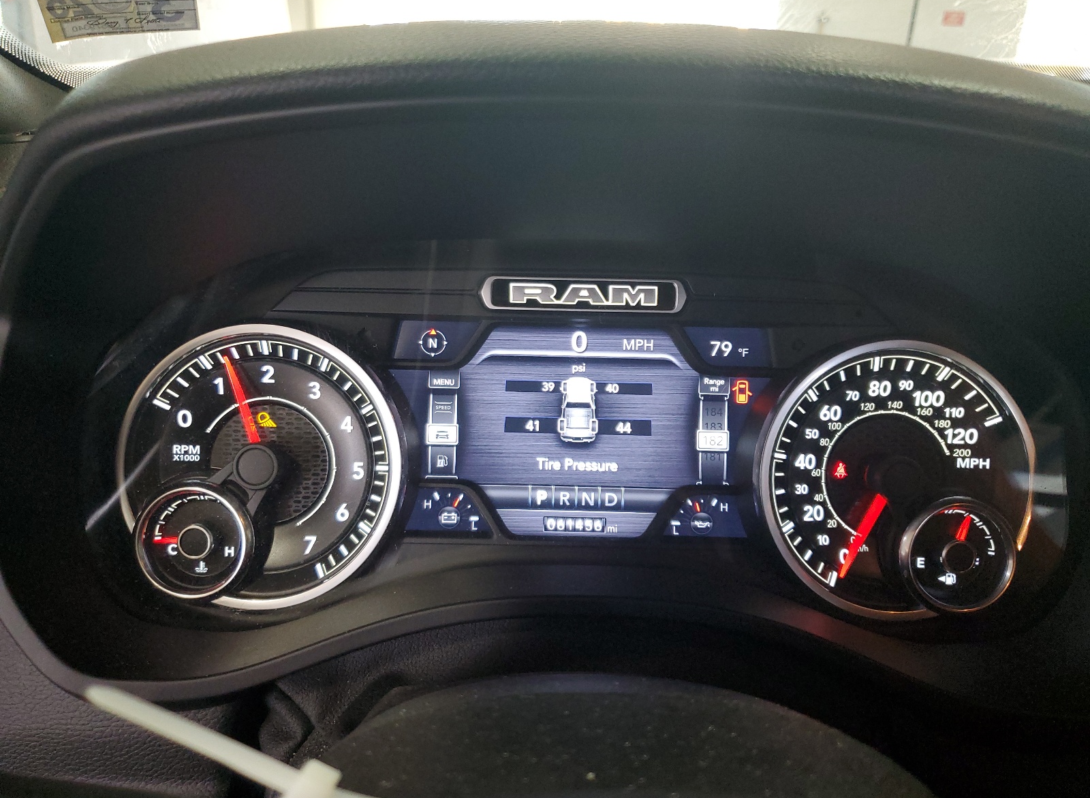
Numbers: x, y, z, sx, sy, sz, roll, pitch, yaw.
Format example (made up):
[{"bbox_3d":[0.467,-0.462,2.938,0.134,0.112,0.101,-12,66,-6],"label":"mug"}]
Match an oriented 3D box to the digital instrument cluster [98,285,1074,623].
[{"bbox_3d":[0.016,0.020,0.333,0.380,0.139,0.050,1,3,-1],"label":"digital instrument cluster"}]

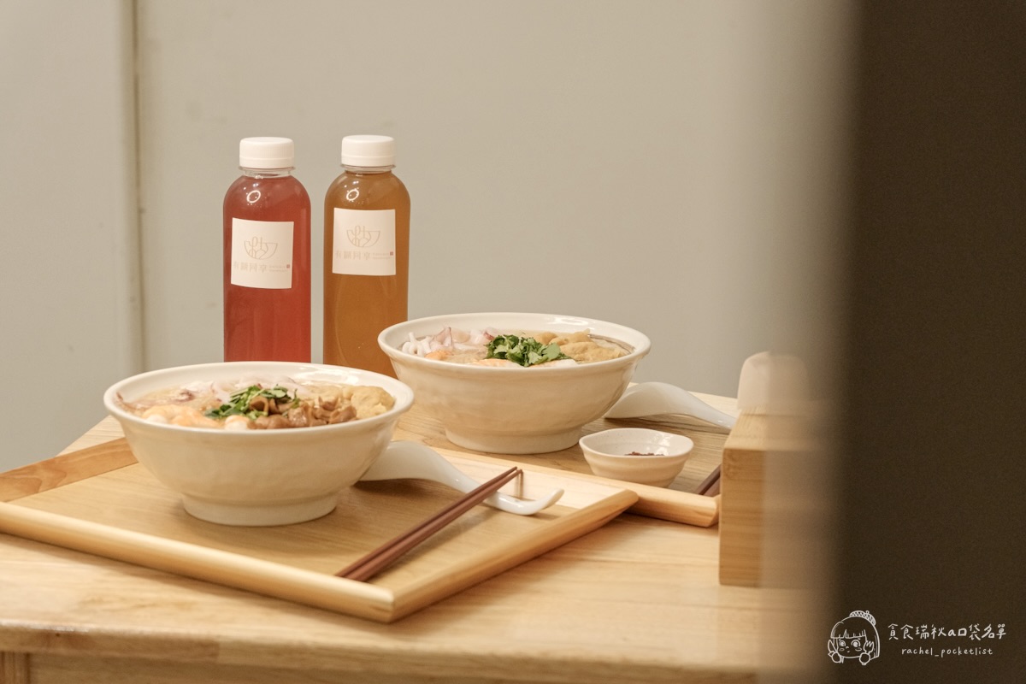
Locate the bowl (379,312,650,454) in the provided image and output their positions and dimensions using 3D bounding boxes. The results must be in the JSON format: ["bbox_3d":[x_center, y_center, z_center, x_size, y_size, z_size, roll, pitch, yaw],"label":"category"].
[{"bbox_3d":[0.001,0.032,1.512,0.191,0.073,0.191,1,11,0],"label":"bowl"}]

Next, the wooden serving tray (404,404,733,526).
[{"bbox_3d":[0.054,0.065,1.503,0.352,0.021,0.254,8,14,34],"label":"wooden serving tray"}]

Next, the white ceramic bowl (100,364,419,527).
[{"bbox_3d":[-0.157,0.067,1.332,0.191,0.073,0.191,1,11,0],"label":"white ceramic bowl"}]

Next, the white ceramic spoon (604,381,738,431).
[{"bbox_3d":[0.135,0.045,1.564,0.158,0.030,0.045,5,12,22],"label":"white ceramic spoon"}]

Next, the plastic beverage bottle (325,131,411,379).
[{"bbox_3d":[-0.111,-0.055,1.635,0.066,0.203,0.066,1,11,0],"label":"plastic beverage bottle"}]

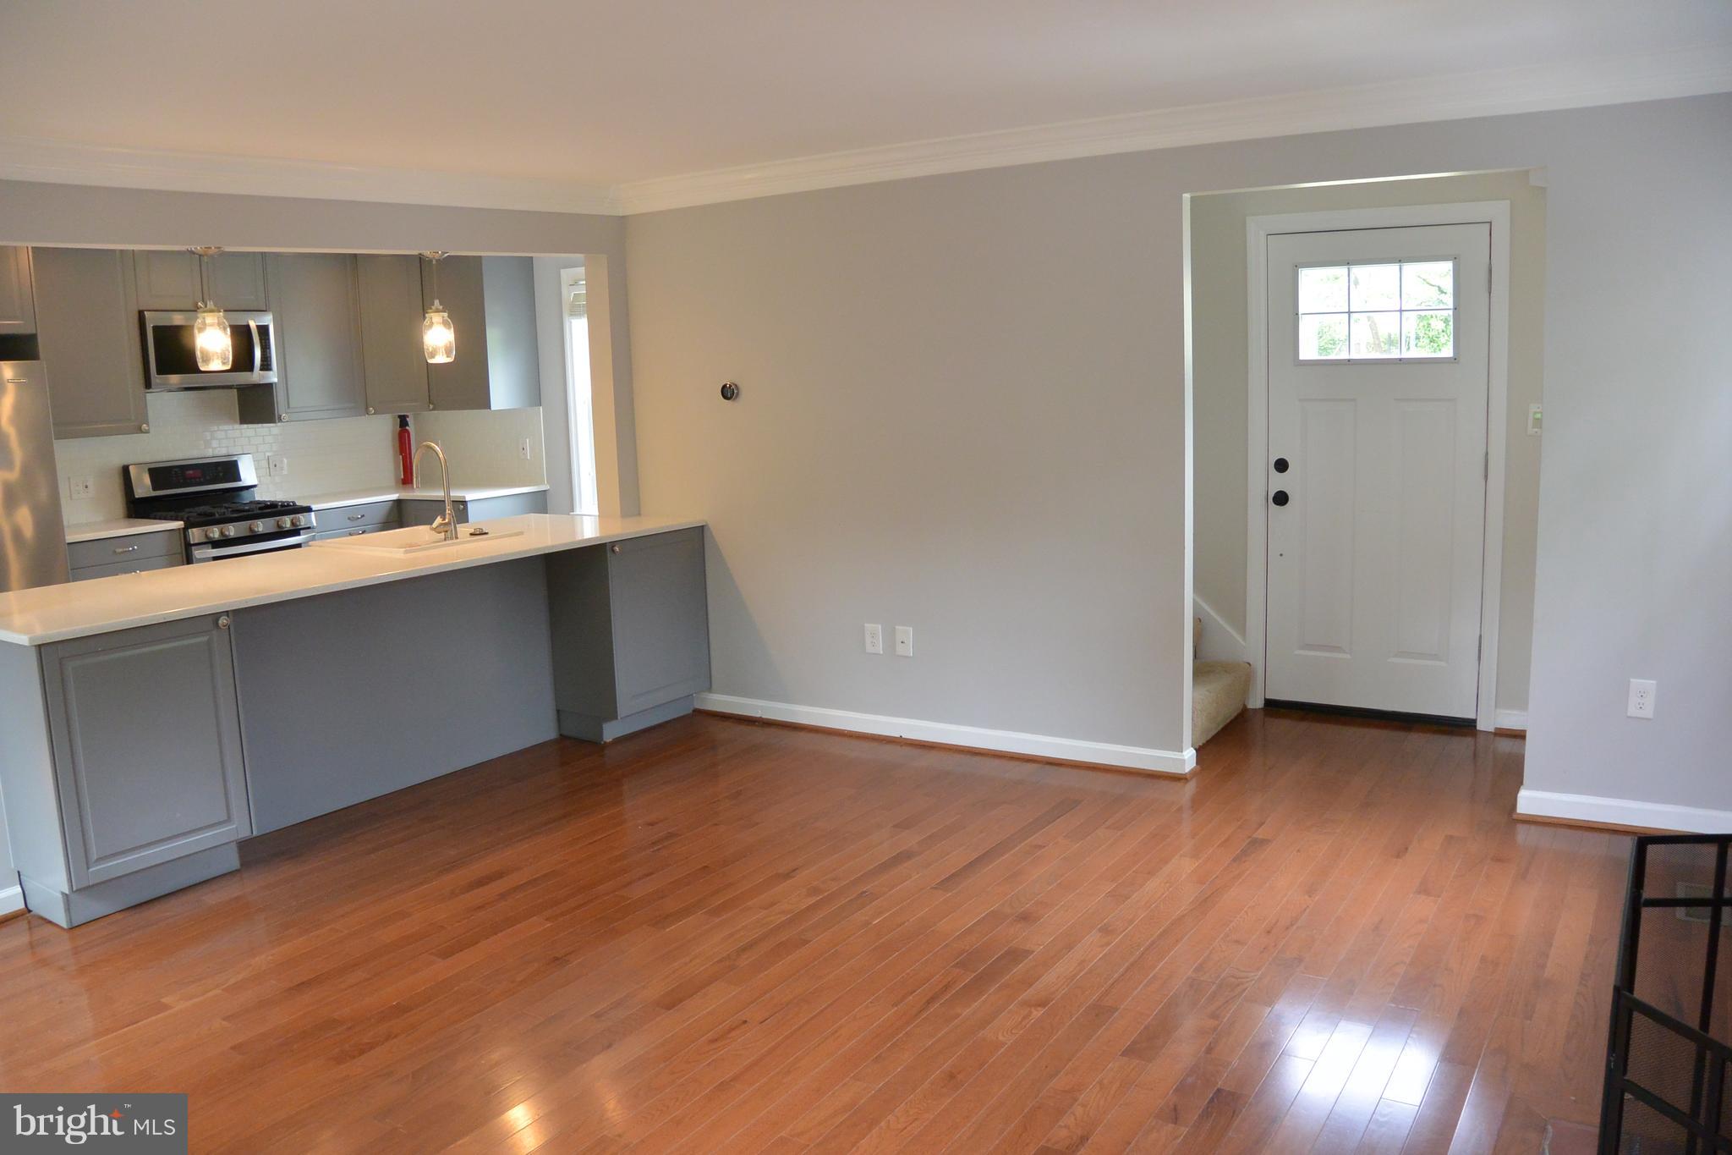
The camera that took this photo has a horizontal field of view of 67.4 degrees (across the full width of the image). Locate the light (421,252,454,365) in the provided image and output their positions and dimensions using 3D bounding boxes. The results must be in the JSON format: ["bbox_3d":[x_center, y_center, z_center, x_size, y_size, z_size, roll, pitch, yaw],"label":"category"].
[{"bbox_3d":[-1.827,-1.152,5.545,0.140,0.470,0.140,4,11,33],"label":"light"}]

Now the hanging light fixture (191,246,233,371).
[{"bbox_3d":[-2.299,-0.941,4.557,0.130,0.430,0.130,4,11,33],"label":"hanging light fixture"}]

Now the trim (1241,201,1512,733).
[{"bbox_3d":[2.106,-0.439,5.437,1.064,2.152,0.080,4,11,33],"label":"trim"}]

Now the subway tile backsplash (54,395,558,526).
[{"bbox_3d":[-3.369,-0.778,7.696,1.080,0.726,2.780,4,11,33],"label":"subway tile backsplash"}]

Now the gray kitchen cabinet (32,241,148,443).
[{"bbox_3d":[-4.267,-1.264,6.887,0.400,1.015,0.615,4,11,33],"label":"gray kitchen cabinet"}]

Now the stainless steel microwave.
[{"bbox_3d":[-3.854,-1.304,7.466,0.460,0.430,0.757,4,11,33],"label":"stainless steel microwave"}]

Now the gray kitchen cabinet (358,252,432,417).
[{"bbox_3d":[-3.217,-1.572,8.480,0.400,1.015,0.490,4,11,33],"label":"gray kitchen cabinet"}]

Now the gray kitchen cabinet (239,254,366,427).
[{"bbox_3d":[-3.404,-1.445,7.758,0.395,1.010,0.610,4,11,33],"label":"gray kitchen cabinet"}]

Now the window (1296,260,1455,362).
[{"bbox_3d":[2.105,-1.095,5.369,0.661,0.410,0.050,4,11,33],"label":"window"}]

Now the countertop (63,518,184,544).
[{"bbox_3d":[-4.121,-0.249,6.980,0.650,0.038,0.620,4,11,33],"label":"countertop"}]

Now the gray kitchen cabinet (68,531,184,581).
[{"bbox_3d":[-4.003,0.210,6.861,0.603,0.885,0.605,4,11,33],"label":"gray kitchen cabinet"}]

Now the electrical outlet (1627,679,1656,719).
[{"bbox_3d":[2.449,0.386,4.099,0.077,0.123,0.010,4,11,33],"label":"electrical outlet"}]

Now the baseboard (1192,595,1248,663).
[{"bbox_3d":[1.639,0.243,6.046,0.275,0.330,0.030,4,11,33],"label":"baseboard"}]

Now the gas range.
[{"bbox_3d":[-3.705,-0.067,7.567,0.710,1.215,0.762,4,11,33],"label":"gas range"}]

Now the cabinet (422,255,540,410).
[{"bbox_3d":[-2.382,-1.537,7.968,0.610,1.010,0.390,4,11,33],"label":"cabinet"}]

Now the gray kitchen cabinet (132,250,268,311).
[{"bbox_3d":[-3.787,-1.653,7.196,0.395,0.368,0.762,4,11,33],"label":"gray kitchen cabinet"}]

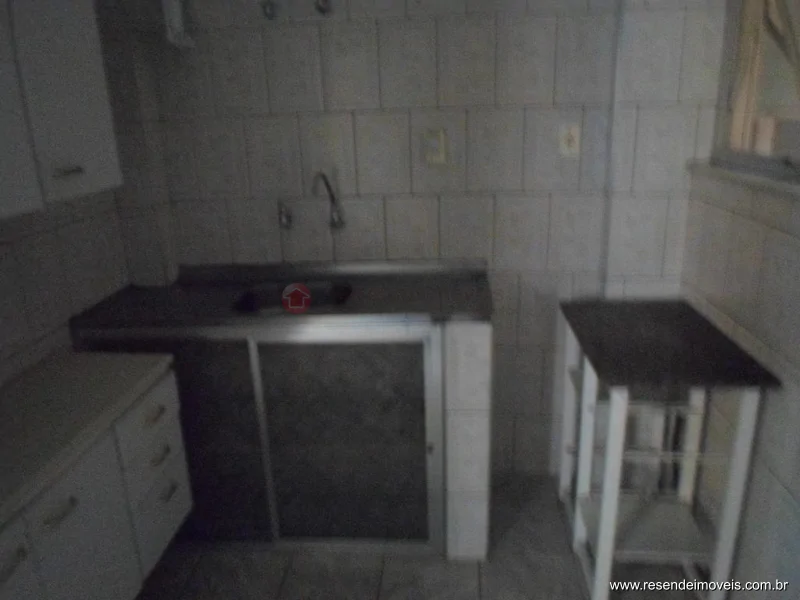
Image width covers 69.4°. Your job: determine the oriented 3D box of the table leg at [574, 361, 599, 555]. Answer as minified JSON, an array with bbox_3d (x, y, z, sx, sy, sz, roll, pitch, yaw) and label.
[{"bbox_3d":[0.608,0.505,1.891,0.036,0.735,0.036,-1,16,3],"label":"table leg"}]

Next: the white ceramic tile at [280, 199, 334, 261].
[{"bbox_3d":[-0.356,-0.257,2.224,0.203,0.278,0.010,0,16,5],"label":"white ceramic tile"}]

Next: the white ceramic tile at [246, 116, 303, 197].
[{"bbox_3d":[-0.460,-0.524,2.127,0.198,0.292,0.010,0,16,4],"label":"white ceramic tile"}]

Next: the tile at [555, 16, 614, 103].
[{"bbox_3d":[0.637,-0.830,1.984,0.201,0.296,0.010,-1,16,4],"label":"tile"}]

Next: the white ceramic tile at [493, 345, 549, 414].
[{"bbox_3d":[0.474,0.326,2.337,0.200,0.297,0.010,-1,16,3],"label":"white ceramic tile"}]

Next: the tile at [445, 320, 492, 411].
[{"bbox_3d":[0.212,0.206,1.782,0.136,0.291,0.010,0,16,4],"label":"tile"}]

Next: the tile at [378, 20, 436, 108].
[{"bbox_3d":[0.034,-0.824,2.032,0.200,0.297,0.010,-1,16,3],"label":"tile"}]

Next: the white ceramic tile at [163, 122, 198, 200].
[{"bbox_3d":[-0.821,-0.526,2.174,0.107,0.299,0.010,-1,16,4],"label":"white ceramic tile"}]

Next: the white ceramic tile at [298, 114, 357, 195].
[{"bbox_3d":[-0.262,-0.530,2.129,0.200,0.297,0.010,-1,16,3],"label":"white ceramic tile"}]

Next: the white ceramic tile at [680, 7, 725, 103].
[{"bbox_3d":[0.982,-0.792,1.884,0.120,0.279,0.010,0,16,4],"label":"white ceramic tile"}]

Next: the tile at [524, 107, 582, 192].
[{"bbox_3d":[0.546,-0.540,2.072,0.203,0.299,0.010,0,16,5],"label":"tile"}]

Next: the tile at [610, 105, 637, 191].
[{"bbox_3d":[0.779,-0.525,2.021,0.080,0.301,0.010,0,16,5],"label":"tile"}]

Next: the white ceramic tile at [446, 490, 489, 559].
[{"bbox_3d":[0.226,0.751,1.927,0.140,0.265,0.010,-1,16,3],"label":"white ceramic tile"}]

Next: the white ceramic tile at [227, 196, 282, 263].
[{"bbox_3d":[-0.551,-0.246,2.213,0.198,0.277,0.010,0,16,4],"label":"white ceramic tile"}]

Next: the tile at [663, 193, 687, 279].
[{"bbox_3d":[0.993,-0.235,2.090,0.065,0.299,0.010,-1,16,4],"label":"tile"}]

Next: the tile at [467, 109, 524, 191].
[{"bbox_3d":[0.343,-0.540,2.089,0.201,0.296,0.010,-1,16,4],"label":"tile"}]

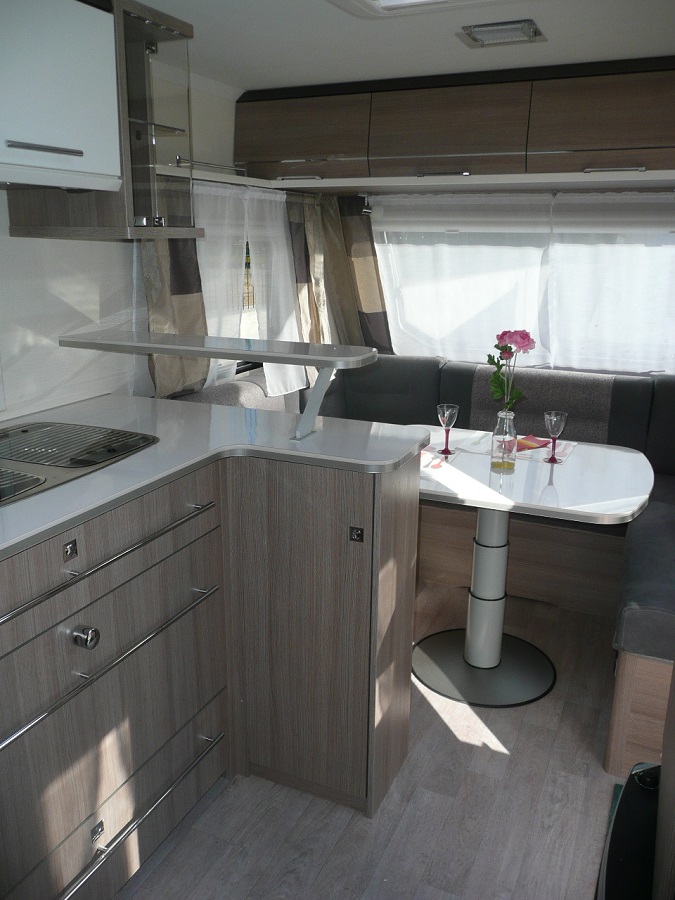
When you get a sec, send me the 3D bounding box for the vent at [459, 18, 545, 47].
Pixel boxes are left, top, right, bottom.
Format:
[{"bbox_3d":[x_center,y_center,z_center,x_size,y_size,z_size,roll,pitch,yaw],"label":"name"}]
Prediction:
[{"bbox_3d":[0.423,-1.081,1.897,0.196,0.027,0.152,7,17,23],"label":"vent"}]

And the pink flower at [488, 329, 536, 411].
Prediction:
[{"bbox_3d":[0.503,-0.231,2.110,0.118,0.239,0.103,7,17,23],"label":"pink flower"}]

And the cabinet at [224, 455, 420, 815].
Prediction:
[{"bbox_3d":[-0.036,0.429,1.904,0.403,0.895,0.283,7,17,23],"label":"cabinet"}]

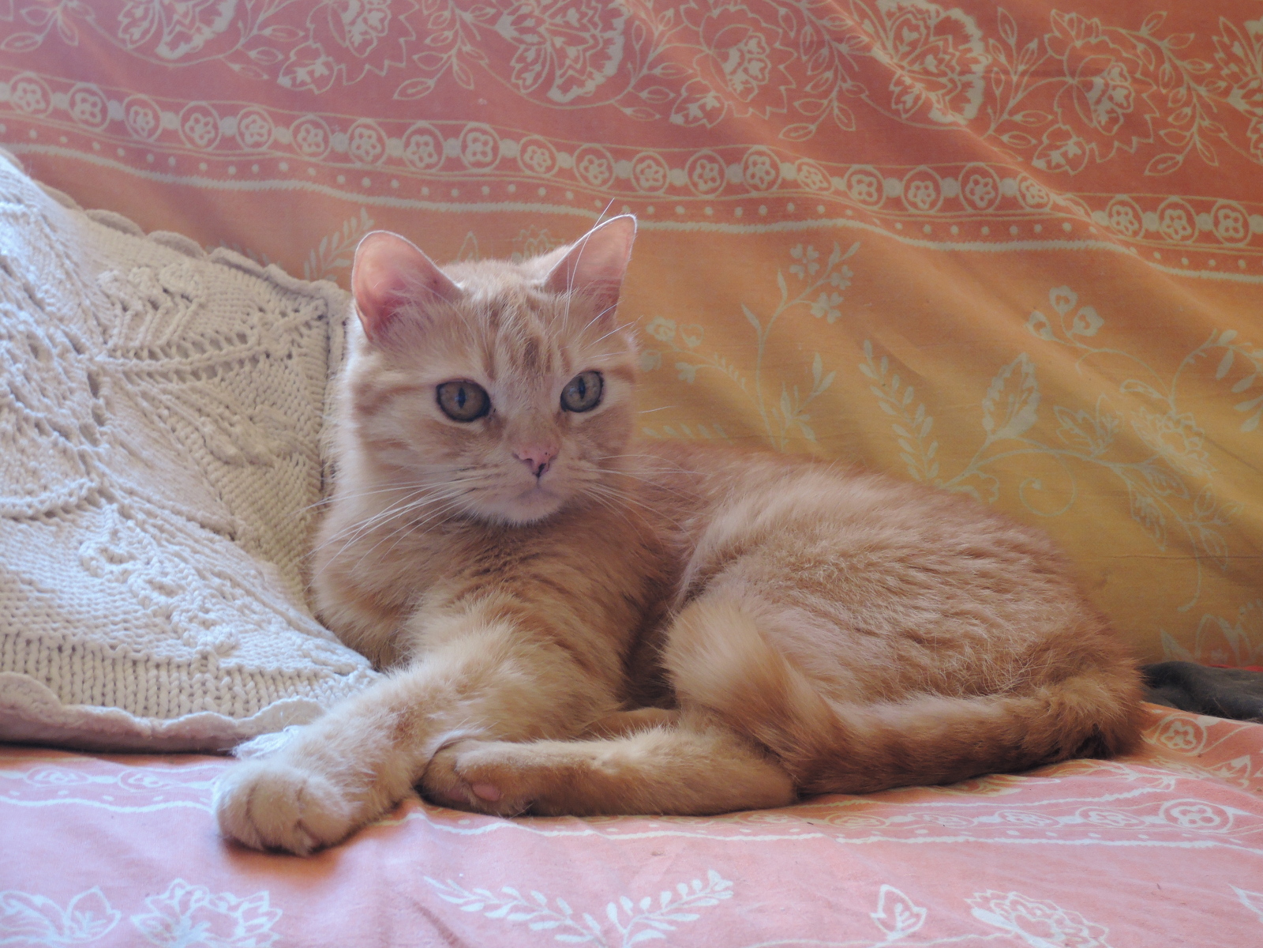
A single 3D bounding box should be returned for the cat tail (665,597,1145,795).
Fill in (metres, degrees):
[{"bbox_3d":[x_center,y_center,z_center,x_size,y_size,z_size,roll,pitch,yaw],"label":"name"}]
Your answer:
[{"bbox_3d":[0.117,0.093,0.920,0.200,0.076,0.075,-4,11,-20],"label":"cat tail"}]

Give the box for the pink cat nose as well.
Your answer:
[{"bbox_3d":[-0.038,-0.005,0.865,0.017,0.011,0.010,-4,11,-22],"label":"pink cat nose"}]

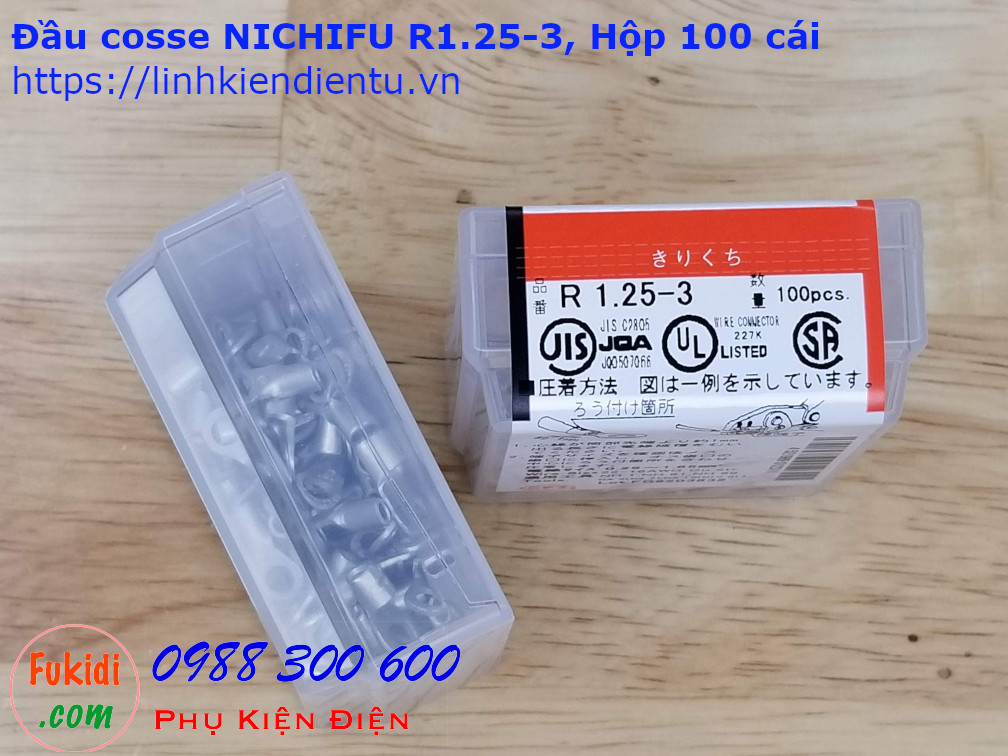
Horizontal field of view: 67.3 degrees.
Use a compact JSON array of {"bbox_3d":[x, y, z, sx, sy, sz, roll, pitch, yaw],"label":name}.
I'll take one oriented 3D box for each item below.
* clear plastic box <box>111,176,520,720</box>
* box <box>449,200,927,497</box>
[{"bbox_3d":[-0.024,0.011,0.094,0.026,0.026,0.060,-25,68,-16],"label":"clear plastic box"},{"bbox_3d":[0.022,-0.003,0.106,0.060,0.026,0.030,-1,63,-4],"label":"box"}]

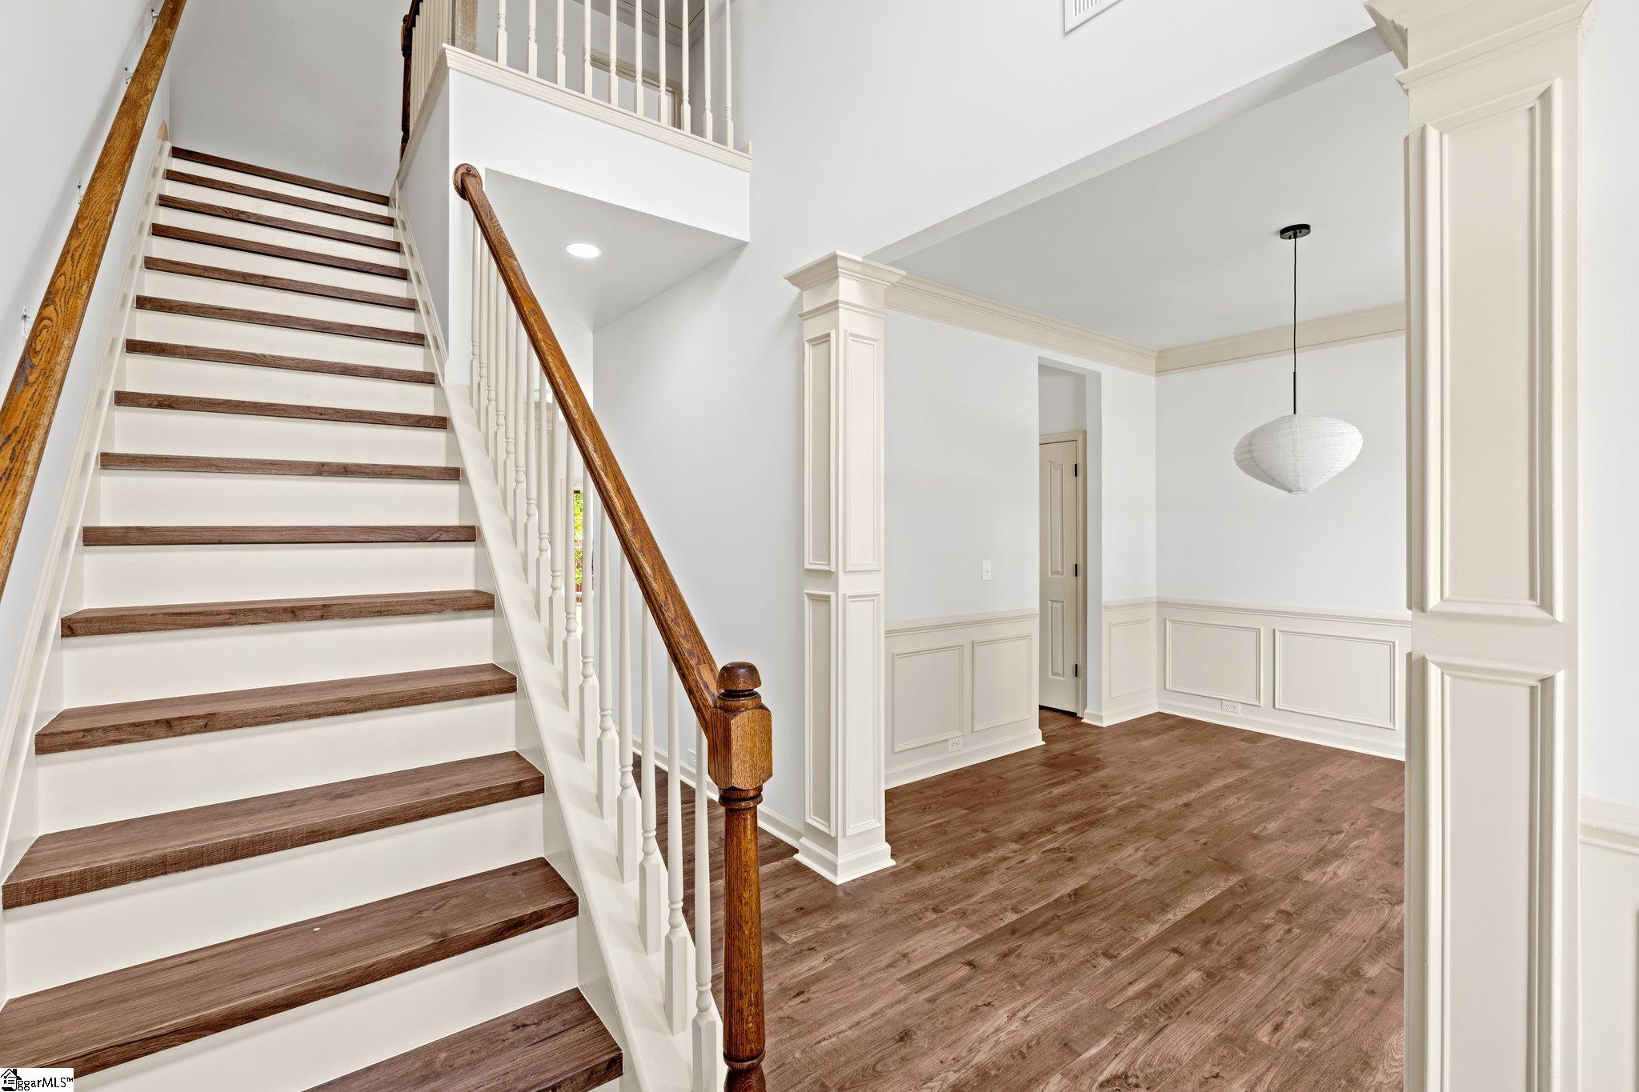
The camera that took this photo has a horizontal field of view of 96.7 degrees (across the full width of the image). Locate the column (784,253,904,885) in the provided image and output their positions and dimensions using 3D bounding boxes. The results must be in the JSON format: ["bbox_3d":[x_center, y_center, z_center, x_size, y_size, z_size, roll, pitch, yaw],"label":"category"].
[{"bbox_3d":[0.111,0.095,3.029,0.355,2.437,0.355,-1,1,-37],"label":"column"}]

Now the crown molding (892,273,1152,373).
[{"bbox_3d":[1.348,-1.360,4.590,3.090,0.165,0.090,-1,1,-37],"label":"crown molding"}]

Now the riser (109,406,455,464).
[{"bbox_3d":[-1.704,-0.336,2.389,0.872,0.157,0.020,-1,1,-36],"label":"riser"}]

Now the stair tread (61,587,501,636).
[{"bbox_3d":[-1.319,0.165,1.878,0.848,0.042,0.245,-1,1,-37],"label":"stair tread"}]

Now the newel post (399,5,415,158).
[{"bbox_3d":[-2.243,-2.368,3.954,0.080,0.984,0.080,-1,1,-36],"label":"newel post"}]

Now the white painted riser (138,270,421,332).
[{"bbox_3d":[-2.121,-0.940,2.935,0.872,0.157,0.020,-1,1,-36],"label":"white painted riser"}]

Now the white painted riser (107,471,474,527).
[{"bbox_3d":[-1.566,-0.135,2.208,0.872,0.157,0.020,-1,1,-36],"label":"white painted riser"}]

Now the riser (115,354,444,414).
[{"bbox_3d":[-1.802,-0.524,2.513,0.848,0.153,0.020,-1,1,-37],"label":"riser"}]

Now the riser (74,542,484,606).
[{"bbox_3d":[-1.396,0.066,1.980,0.848,0.153,0.020,-1,1,-37],"label":"riser"}]

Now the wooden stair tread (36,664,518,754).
[{"bbox_3d":[-1.184,0.361,1.701,0.848,0.042,0.245,-1,1,-37],"label":"wooden stair tread"}]

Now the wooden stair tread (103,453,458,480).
[{"bbox_3d":[-1.628,-0.235,2.289,0.872,0.043,0.250,-1,1,-36],"label":"wooden stair tread"}]

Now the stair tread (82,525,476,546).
[{"bbox_3d":[-1.454,-0.032,2.056,0.848,0.042,0.245,-1,1,-37],"label":"stair tread"}]

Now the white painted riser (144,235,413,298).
[{"bbox_3d":[-2.259,-1.141,3.117,0.872,0.157,0.020,-1,1,-36],"label":"white painted riser"}]

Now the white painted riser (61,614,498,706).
[{"bbox_3d":[-1.261,0.263,1.803,0.848,0.153,0.020,-1,1,-37],"label":"white painted riser"}]

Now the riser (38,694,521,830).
[{"bbox_3d":[-1.126,0.459,1.625,0.848,0.153,0.020,-1,1,-37],"label":"riser"}]

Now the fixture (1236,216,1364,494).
[{"bbox_3d":[2.166,-0.835,3.303,0.500,1.199,0.500,-1,2,-37],"label":"fixture"}]

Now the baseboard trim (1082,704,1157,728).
[{"bbox_3d":[2.222,1.214,5.350,0.710,0.090,0.180,-1,2,-37],"label":"baseboard trim"}]

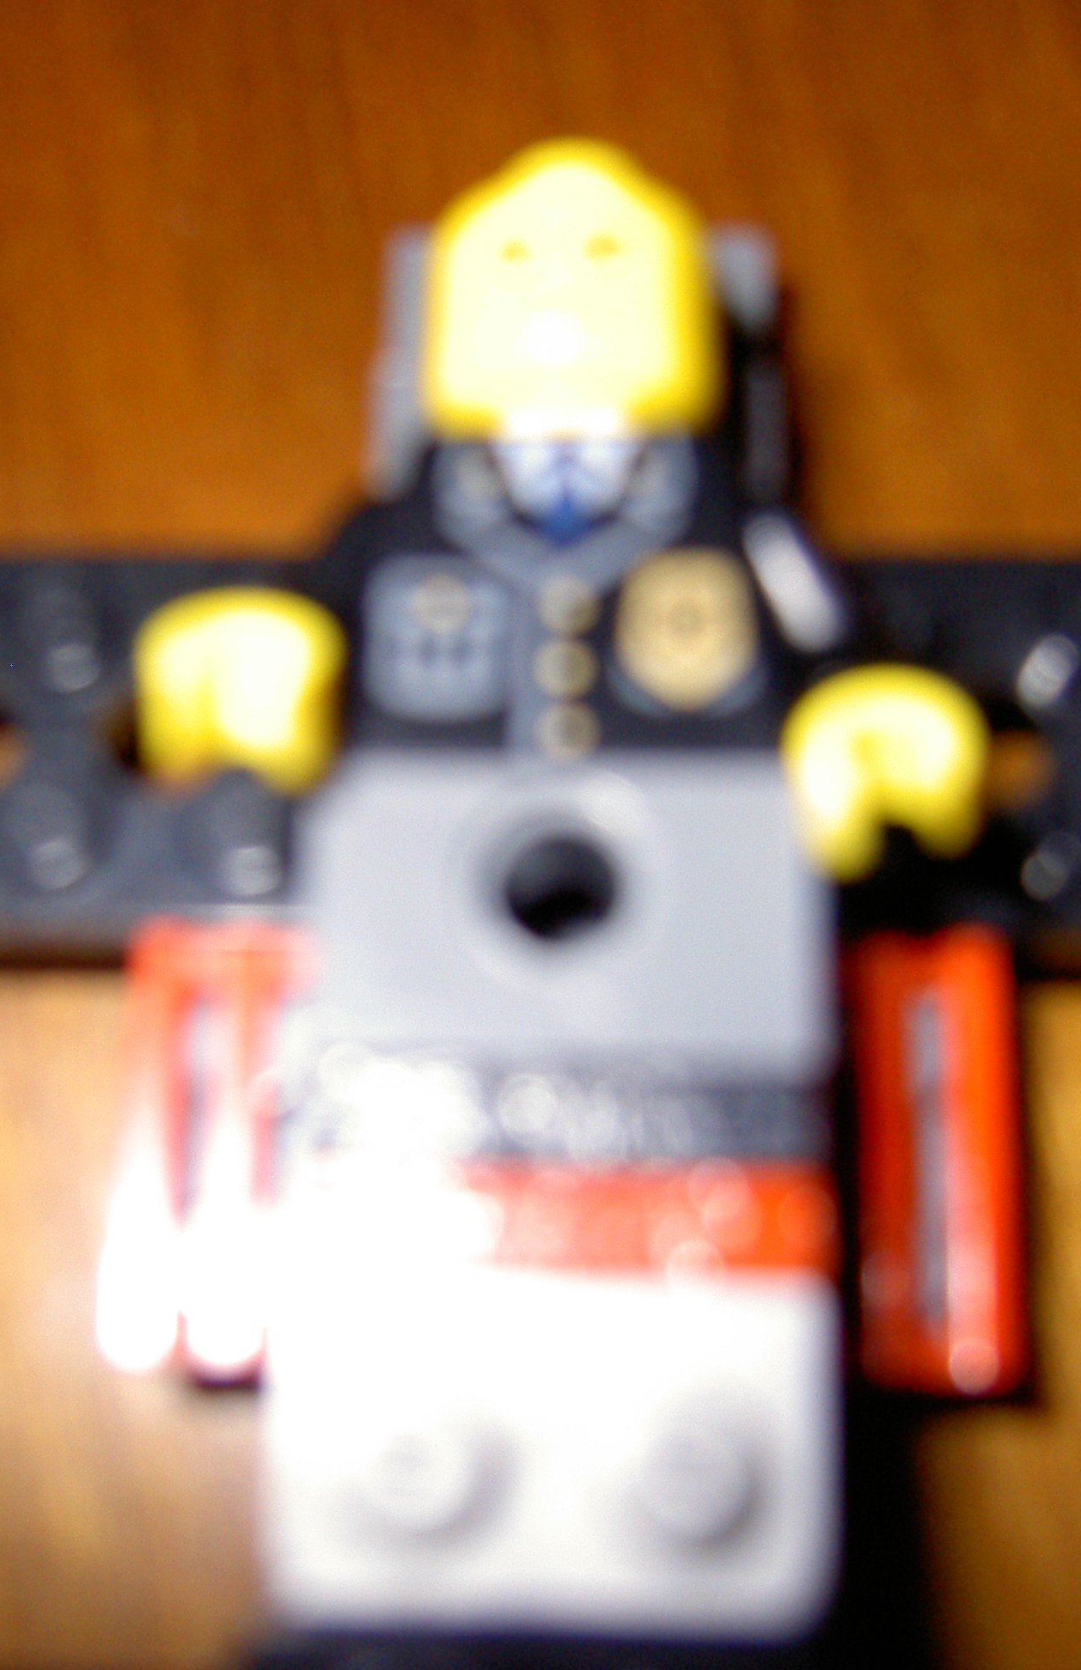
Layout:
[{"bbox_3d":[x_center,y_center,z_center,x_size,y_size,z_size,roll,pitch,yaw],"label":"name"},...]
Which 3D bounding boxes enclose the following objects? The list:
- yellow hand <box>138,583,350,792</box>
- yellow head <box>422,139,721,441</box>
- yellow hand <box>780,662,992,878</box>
[{"bbox_3d":[-0.010,-0.005,0.070,0.005,0.005,0.006,-9,31,9],"label":"yellow hand"},{"bbox_3d":[0.001,-0.019,0.082,0.010,0.010,0.011,-1,72,5],"label":"yellow head"},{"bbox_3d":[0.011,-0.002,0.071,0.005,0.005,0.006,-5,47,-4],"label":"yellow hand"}]

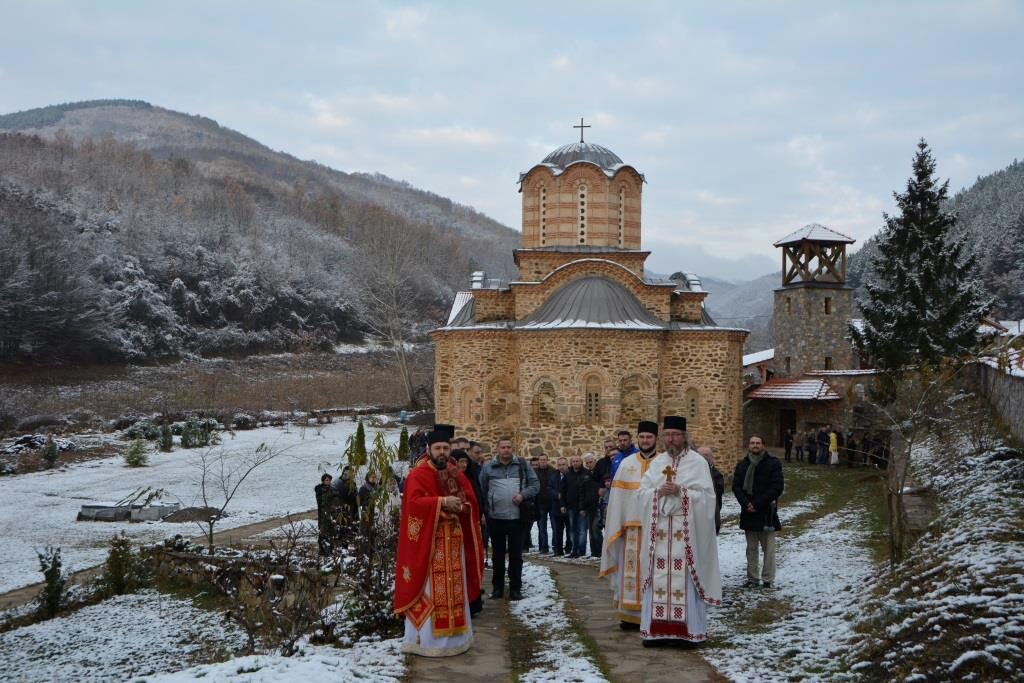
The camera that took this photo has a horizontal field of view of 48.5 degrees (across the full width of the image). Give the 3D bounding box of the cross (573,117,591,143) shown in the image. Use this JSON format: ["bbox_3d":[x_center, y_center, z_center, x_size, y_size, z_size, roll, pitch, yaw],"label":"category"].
[{"bbox_3d":[2.788,-8.384,45.000,0.690,1.030,0.080,1,0,1],"label":"cross"}]

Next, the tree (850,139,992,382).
[{"bbox_3d":[23.000,-3.500,64.000,7.900,15.600,7.900,1,0,0],"label":"tree"}]

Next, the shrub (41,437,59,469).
[{"bbox_3d":[-21.113,5.073,52.000,0.820,1.460,0.820,1,0,0],"label":"shrub"}]

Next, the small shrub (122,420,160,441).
[{"bbox_3d":[-22.792,5.475,70.000,2.300,1.250,1.800,1,0,0],"label":"small shrub"}]

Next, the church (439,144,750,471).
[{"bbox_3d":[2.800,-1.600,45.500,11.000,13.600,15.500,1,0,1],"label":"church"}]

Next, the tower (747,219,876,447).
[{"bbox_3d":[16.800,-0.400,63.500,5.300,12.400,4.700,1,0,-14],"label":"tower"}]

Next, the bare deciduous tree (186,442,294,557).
[{"bbox_3d":[-4.939,2.856,20.700,1.950,2.030,1.700,1,0,0],"label":"bare deciduous tree"}]

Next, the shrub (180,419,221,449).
[{"bbox_3d":[-17.520,5.174,64.000,2.200,1.680,1.800,1,0,0],"label":"shrub"}]

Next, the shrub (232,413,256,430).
[{"bbox_3d":[-18.807,5.624,80.000,1.700,1.270,1.500,1,0,0],"label":"shrub"}]

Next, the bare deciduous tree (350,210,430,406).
[{"bbox_3d":[-11.532,-3.132,108.000,7.600,18.600,7.200,1,0,0],"label":"bare deciduous tree"}]

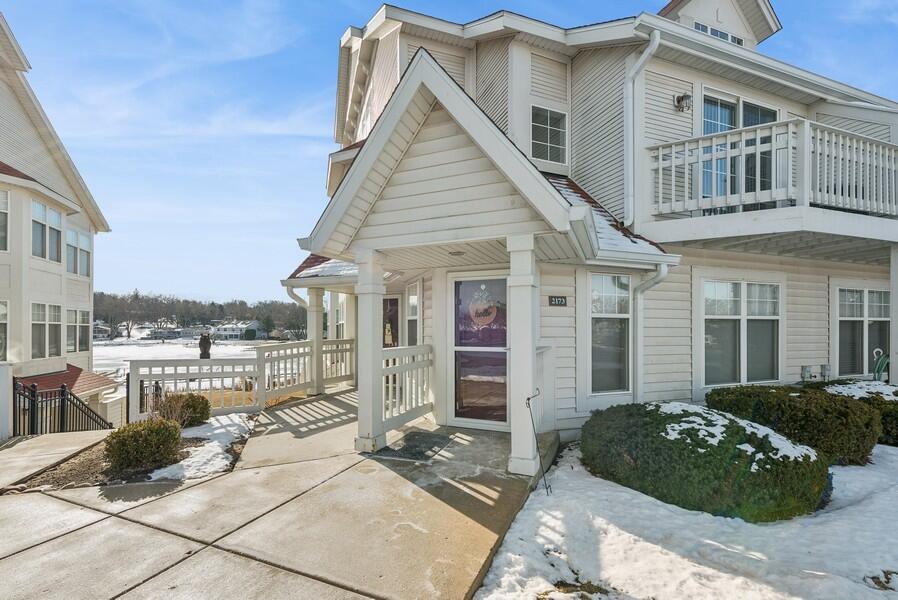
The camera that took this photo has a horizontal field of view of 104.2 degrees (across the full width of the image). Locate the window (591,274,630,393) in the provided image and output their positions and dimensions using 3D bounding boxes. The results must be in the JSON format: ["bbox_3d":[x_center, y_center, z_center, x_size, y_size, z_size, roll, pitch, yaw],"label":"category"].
[{"bbox_3d":[2.150,0.438,4.640,0.655,1.554,0.100,1,-2,-18],"label":"window"}]

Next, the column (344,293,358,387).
[{"bbox_3d":[-2.130,0.890,7.750,0.240,2.100,0.240,-1,-3,21],"label":"column"}]

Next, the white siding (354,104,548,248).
[{"bbox_3d":[-0.075,-1.244,3.392,2.011,1.331,0.100,-1,-2,21],"label":"white siding"}]

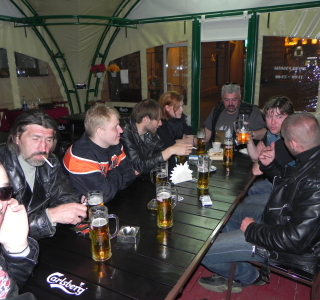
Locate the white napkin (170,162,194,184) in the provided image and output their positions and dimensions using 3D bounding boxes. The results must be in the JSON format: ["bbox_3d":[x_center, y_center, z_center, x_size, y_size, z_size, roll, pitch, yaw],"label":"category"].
[{"bbox_3d":[0.138,0.144,1.937,0.130,0.125,0.045,-8,15,-24],"label":"white napkin"}]

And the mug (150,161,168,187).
[{"bbox_3d":[-0.001,0.172,1.725,0.114,0.200,0.074,-9,17,-29],"label":"mug"}]

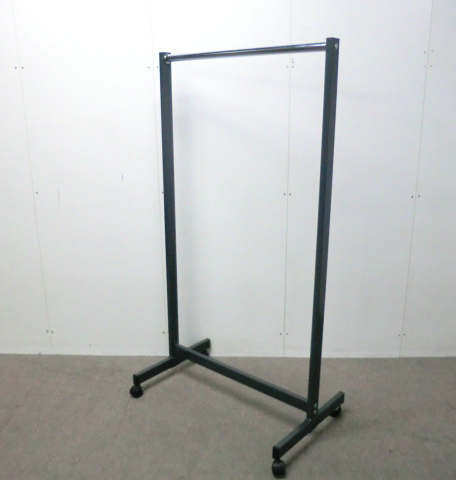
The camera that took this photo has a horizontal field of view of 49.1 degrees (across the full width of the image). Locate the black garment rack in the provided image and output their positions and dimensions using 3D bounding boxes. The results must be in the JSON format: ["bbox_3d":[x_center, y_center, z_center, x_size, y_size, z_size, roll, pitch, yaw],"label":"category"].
[{"bbox_3d":[0.040,0.021,2.223,0.896,1.650,0.538,13,19,39],"label":"black garment rack"}]

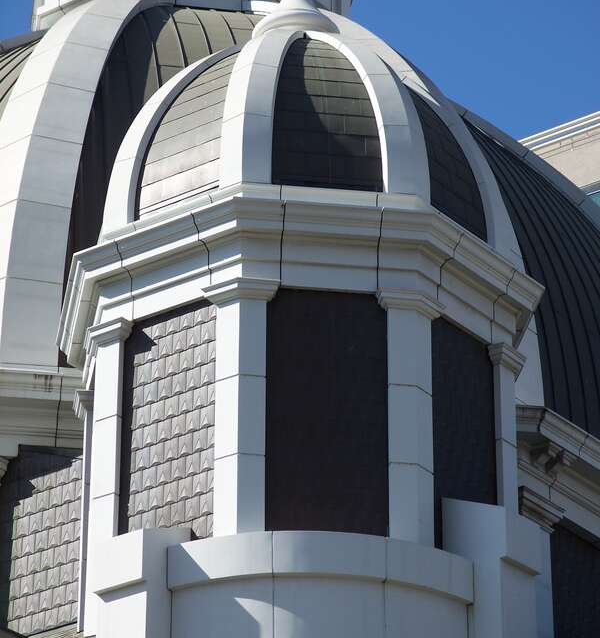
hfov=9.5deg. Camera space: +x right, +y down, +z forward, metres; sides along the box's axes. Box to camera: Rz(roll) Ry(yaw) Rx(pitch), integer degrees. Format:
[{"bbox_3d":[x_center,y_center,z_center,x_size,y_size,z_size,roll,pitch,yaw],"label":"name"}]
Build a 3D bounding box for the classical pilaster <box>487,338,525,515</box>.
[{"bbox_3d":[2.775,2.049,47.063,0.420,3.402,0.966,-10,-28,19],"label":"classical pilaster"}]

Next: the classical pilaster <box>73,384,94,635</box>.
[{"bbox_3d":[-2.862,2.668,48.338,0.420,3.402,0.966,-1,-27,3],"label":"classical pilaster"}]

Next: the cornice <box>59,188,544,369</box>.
[{"bbox_3d":[-0.034,0.244,48.766,6.300,1.312,6.195,4,-27,-7],"label":"cornice"}]

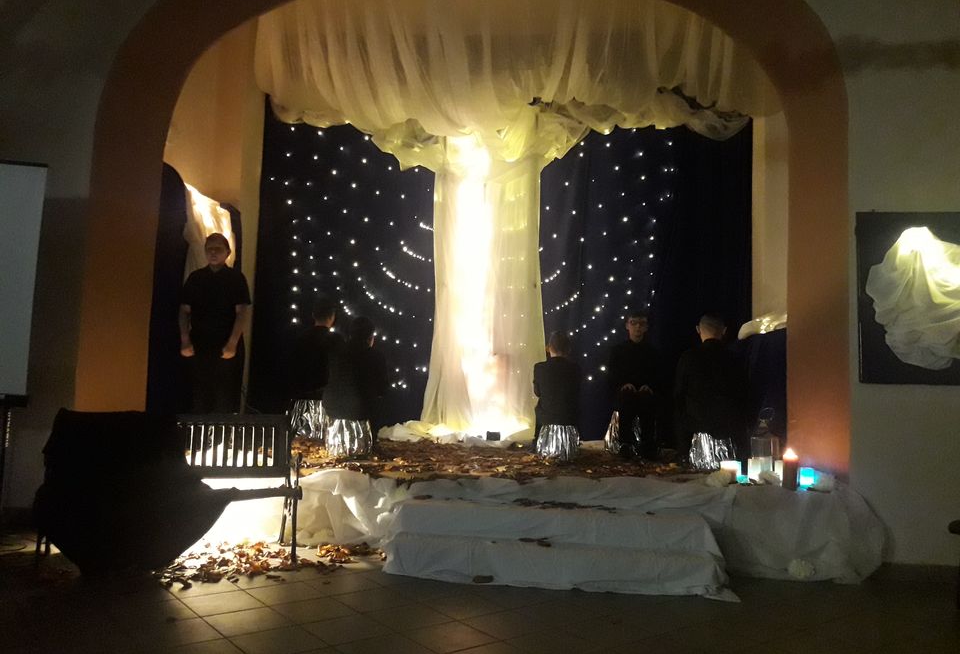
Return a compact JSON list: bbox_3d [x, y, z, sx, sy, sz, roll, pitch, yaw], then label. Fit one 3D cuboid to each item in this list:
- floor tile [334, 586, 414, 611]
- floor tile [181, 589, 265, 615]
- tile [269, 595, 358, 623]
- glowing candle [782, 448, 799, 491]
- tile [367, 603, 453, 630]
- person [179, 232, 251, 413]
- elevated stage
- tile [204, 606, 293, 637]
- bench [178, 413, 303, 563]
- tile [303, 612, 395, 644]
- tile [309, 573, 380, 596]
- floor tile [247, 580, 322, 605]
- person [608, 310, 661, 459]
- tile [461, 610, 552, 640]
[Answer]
[{"bbox_3d":[-0.504,1.313,3.719,0.310,0.010,0.310,5,-5,-38],"label":"floor tile"},{"bbox_3d":[-1.184,1.280,3.585,0.310,0.010,0.310,5,-5,-38],"label":"floor tile"},{"bbox_3d":[-0.749,1.292,3.530,0.310,0.010,0.310,5,-5,-38],"label":"tile"},{"bbox_3d":[1.846,0.839,4.614,0.089,0.233,0.089,2,-4,7],"label":"glowing candle"},{"bbox_3d":[-0.314,1.303,3.474,0.310,0.010,0.310,5,-5,-38],"label":"tile"},{"bbox_3d":[-2.065,0.084,5.981,0.550,1.639,0.300,2,-4,-6],"label":"person"},{"bbox_3d":[0.164,1.210,5.617,4.493,0.499,2.902,2,-4,7],"label":"elevated stage"},{"bbox_3d":[-0.994,1.270,3.341,0.310,0.010,0.310,5,-5,-38],"label":"tile"},{"bbox_3d":[-1.735,0.904,4.431,1.308,0.812,0.620,3,-4,-17],"label":"bench"},{"bbox_3d":[-0.567,1.298,3.324,0.307,0.010,0.307,5,-4,-38],"label":"tile"},{"bbox_3d":[-0.705,1.335,4.007,0.307,0.010,0.307,5,-4,-38],"label":"tile"},{"bbox_3d":[-0.939,1.301,3.775,0.310,0.010,0.310,5,-5,-38],"label":"floor tile"},{"bbox_3d":[1.269,0.449,6.418,0.397,1.195,0.680,1,-4,9],"label":"person"},{"bbox_3d":[0.117,1.330,3.461,0.307,0.010,0.307,5,-4,-38],"label":"tile"}]

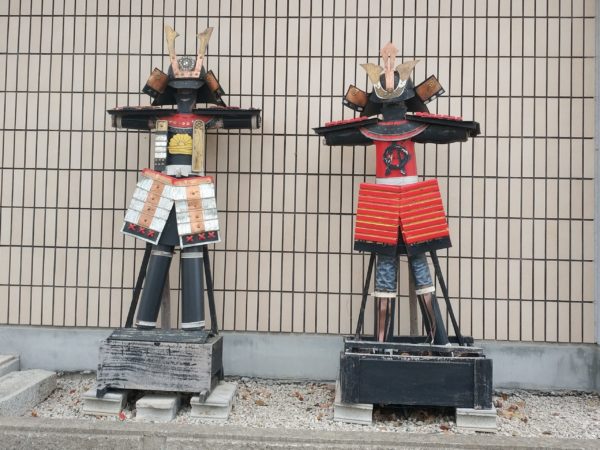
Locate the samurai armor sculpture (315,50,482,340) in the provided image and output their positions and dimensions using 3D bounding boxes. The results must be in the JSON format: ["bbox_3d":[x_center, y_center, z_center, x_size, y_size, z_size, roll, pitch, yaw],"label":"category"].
[{"bbox_3d":[0.508,-0.154,2.870,0.850,1.535,0.340,1,-2,3],"label":"samurai armor sculpture"}]

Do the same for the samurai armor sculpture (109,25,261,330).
[{"bbox_3d":[-0.605,-0.247,2.900,0.800,1.580,0.340,1,-2,3],"label":"samurai armor sculpture"}]

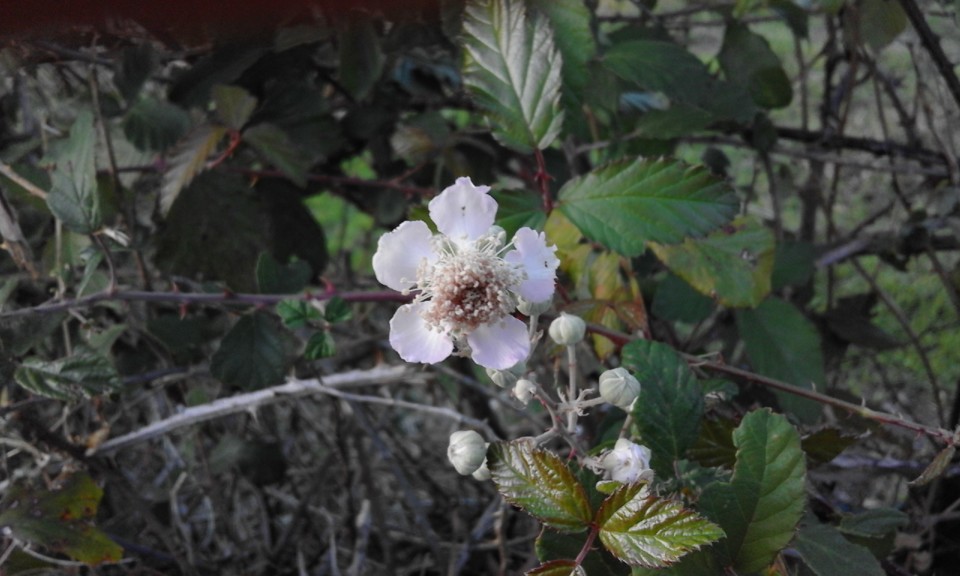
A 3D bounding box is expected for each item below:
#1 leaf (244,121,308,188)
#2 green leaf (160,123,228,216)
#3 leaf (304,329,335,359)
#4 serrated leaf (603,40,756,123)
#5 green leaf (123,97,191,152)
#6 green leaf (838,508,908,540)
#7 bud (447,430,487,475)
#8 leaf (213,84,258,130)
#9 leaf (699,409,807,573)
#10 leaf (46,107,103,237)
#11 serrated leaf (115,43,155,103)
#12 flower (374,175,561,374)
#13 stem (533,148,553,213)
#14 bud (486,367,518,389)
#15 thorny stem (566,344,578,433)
[{"bbox_3d":[-0.079,-0.052,0.310,0.016,0.031,0.008,-50,0,-16],"label":"leaf"},{"bbox_3d":[-0.125,-0.052,0.350,0.018,0.012,0.051,36,65,-4],"label":"green leaf"},{"bbox_3d":[-0.046,0.016,0.230,0.009,0.009,0.004,6,-12,1],"label":"leaf"},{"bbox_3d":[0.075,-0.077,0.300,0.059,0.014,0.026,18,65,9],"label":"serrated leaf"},{"bbox_3d":[-0.153,-0.077,0.380,0.032,0.029,0.012,2,-24,-5],"label":"green leaf"},{"bbox_3d":[0.135,0.081,0.275,0.024,0.006,0.013,0,49,0],"label":"green leaf"},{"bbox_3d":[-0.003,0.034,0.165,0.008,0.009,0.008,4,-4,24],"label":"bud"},{"bbox_3d":[-0.110,-0.082,0.360,0.020,0.022,0.012,4,-18,-5],"label":"leaf"},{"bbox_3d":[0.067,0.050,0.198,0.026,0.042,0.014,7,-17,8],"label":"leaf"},{"bbox_3d":[-0.172,-0.049,0.340,0.024,0.053,0.014,3,-10,-17],"label":"leaf"},{"bbox_3d":[-0.172,-0.107,0.400,0.022,0.032,0.012,11,-21,-15],"label":"serrated leaf"},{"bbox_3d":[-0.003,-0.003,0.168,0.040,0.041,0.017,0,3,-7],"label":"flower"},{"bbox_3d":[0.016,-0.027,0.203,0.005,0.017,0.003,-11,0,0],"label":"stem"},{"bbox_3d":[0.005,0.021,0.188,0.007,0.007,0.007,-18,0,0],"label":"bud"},{"bbox_3d":[0.019,0.021,0.166,0.002,0.018,0.002,0,0,0],"label":"thorny stem"}]

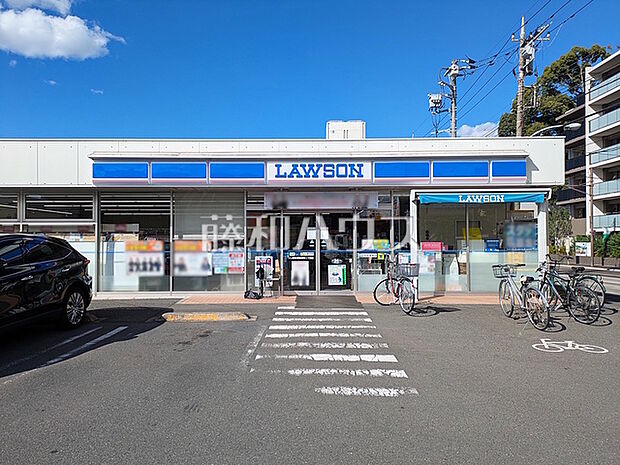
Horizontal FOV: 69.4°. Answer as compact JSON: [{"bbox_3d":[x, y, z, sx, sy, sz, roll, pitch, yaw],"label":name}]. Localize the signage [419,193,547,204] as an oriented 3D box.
[{"bbox_3d":[3.830,-0.755,9.920,2.840,0.260,0.120,0,0,1],"label":"signage"}]

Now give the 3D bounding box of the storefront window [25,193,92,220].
[{"bbox_3d":[-6.260,-0.647,11.150,1.720,0.700,0.090,0,0,1],"label":"storefront window"}]

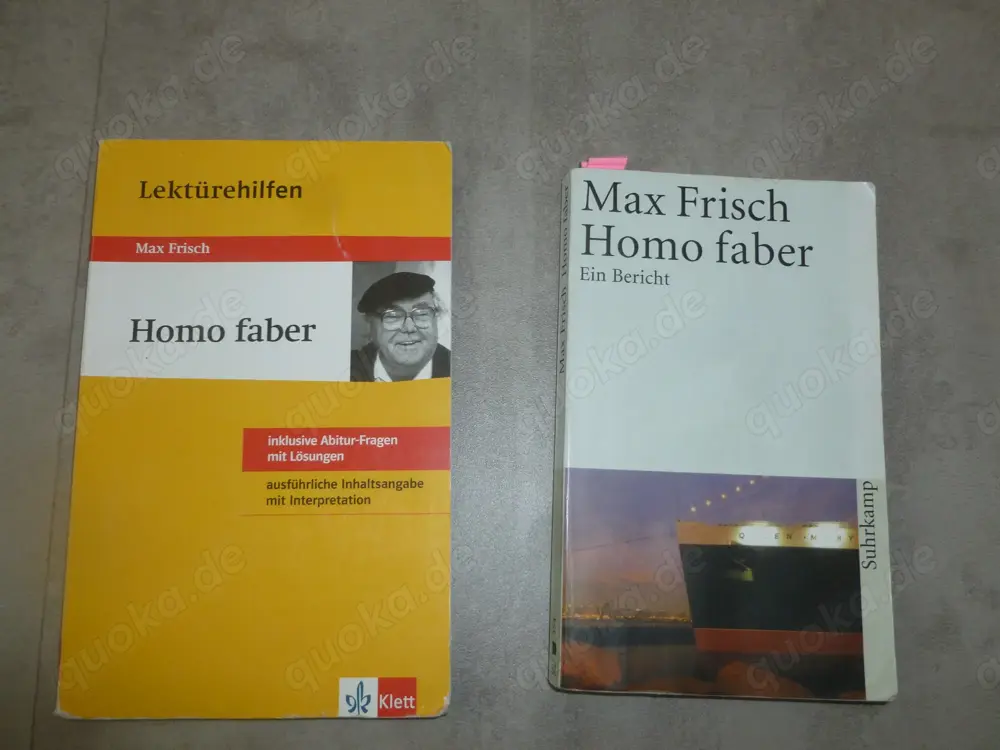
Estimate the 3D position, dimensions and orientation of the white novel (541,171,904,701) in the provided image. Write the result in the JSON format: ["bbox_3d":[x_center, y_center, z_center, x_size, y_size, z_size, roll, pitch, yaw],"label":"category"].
[{"bbox_3d":[0.076,0.017,0.281,0.110,0.013,0.177,2,81,-1],"label":"white novel"}]

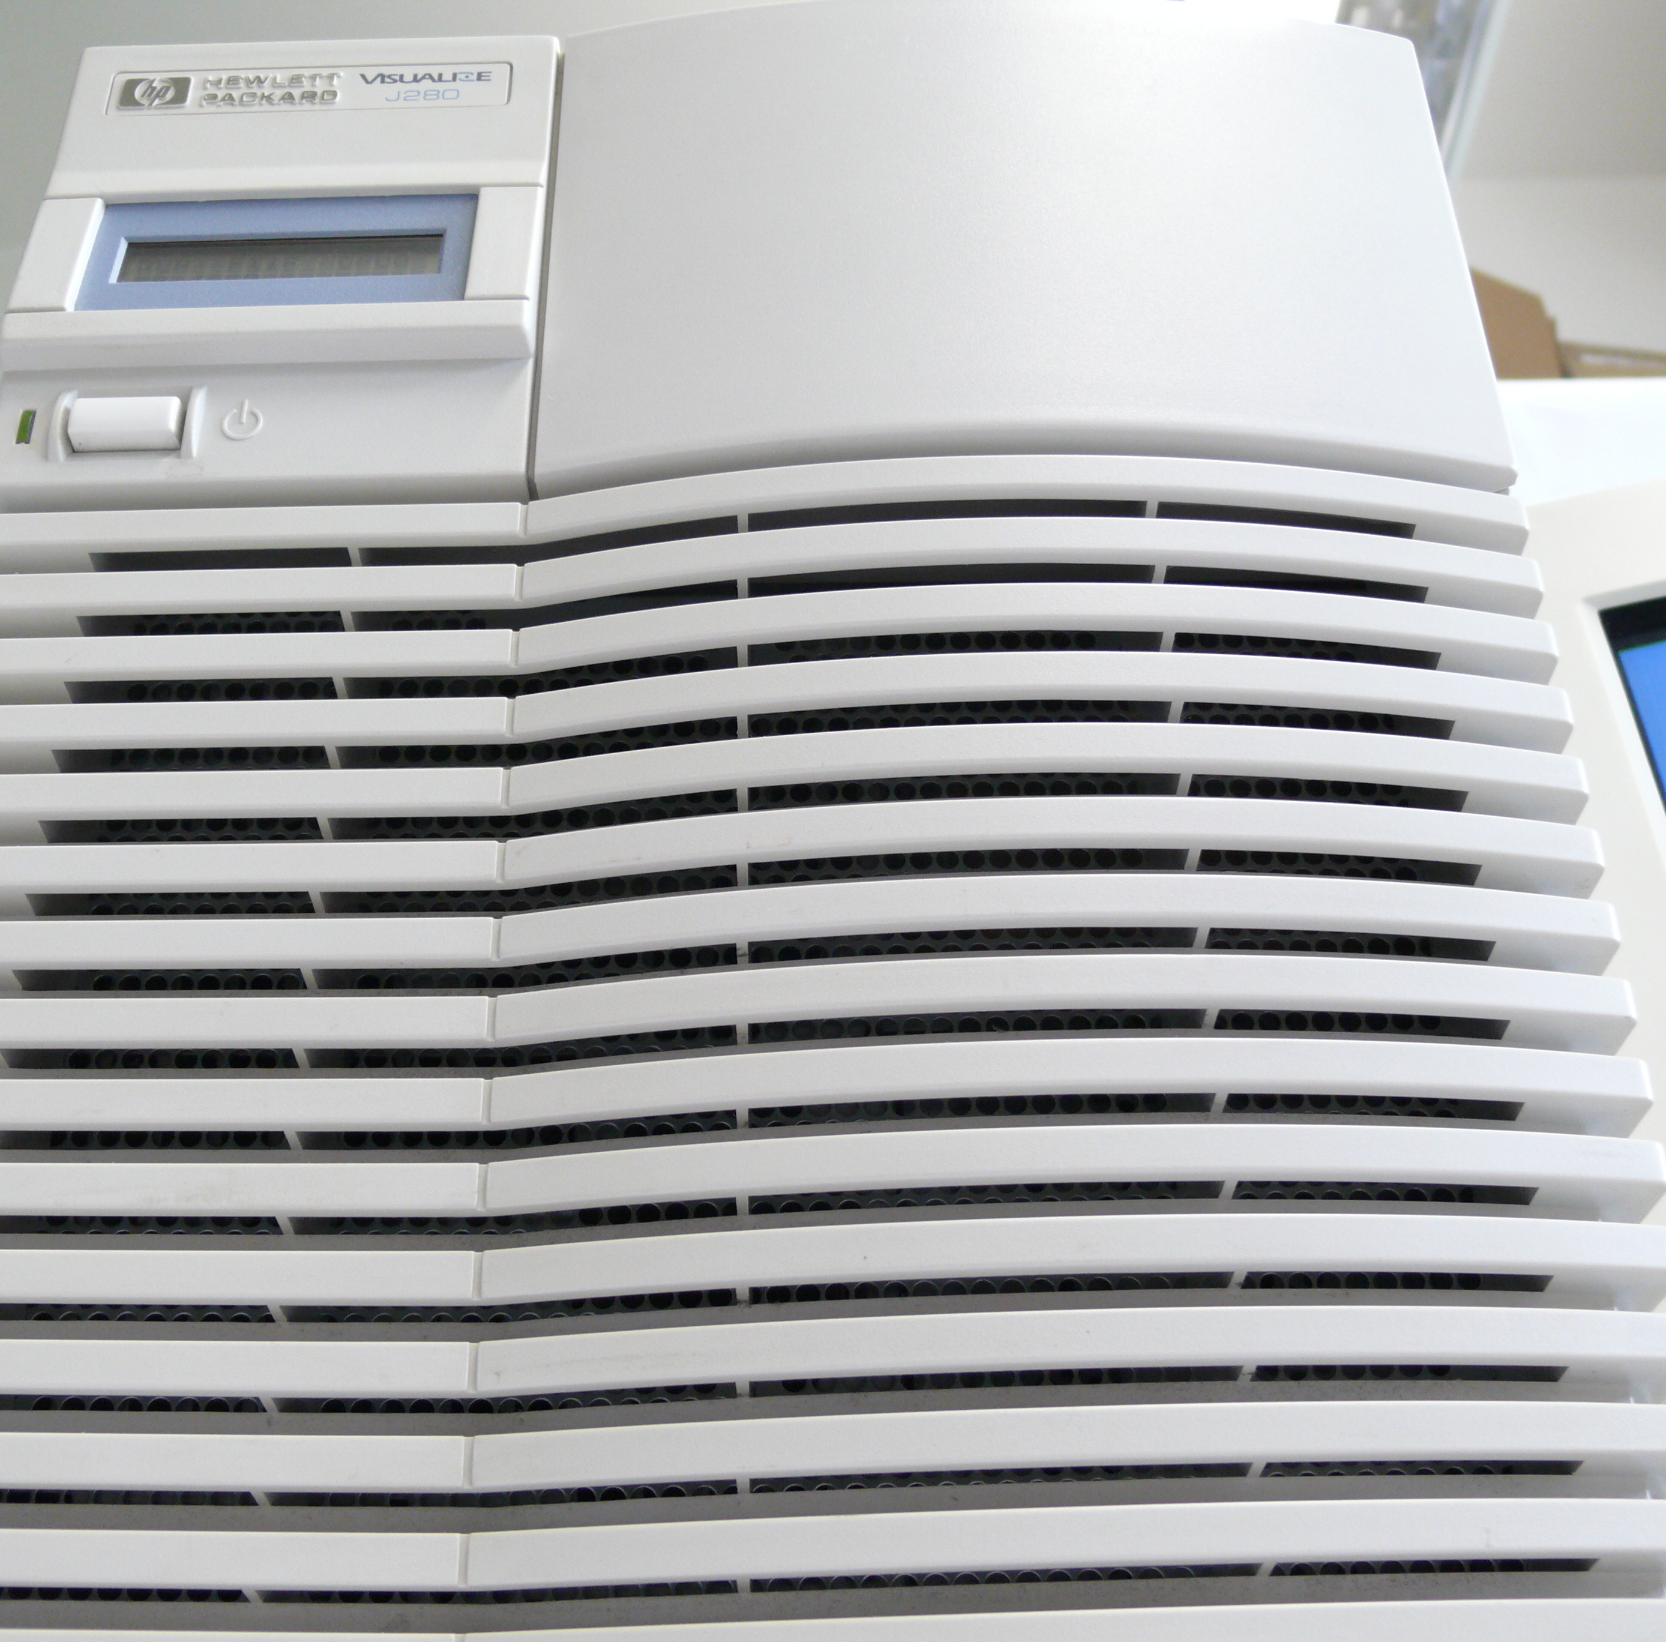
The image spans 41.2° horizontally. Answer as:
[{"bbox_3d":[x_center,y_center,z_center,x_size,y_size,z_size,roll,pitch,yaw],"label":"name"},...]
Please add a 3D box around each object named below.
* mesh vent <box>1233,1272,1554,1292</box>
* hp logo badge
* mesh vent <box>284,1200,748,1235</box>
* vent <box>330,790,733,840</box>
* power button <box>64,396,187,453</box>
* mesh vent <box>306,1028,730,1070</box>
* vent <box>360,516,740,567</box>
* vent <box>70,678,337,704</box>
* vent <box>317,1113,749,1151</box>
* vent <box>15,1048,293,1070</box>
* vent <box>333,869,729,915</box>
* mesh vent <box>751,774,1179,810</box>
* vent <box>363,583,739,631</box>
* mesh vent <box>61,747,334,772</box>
[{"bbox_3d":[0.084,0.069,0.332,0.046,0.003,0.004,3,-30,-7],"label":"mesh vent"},{"bbox_3d":[-0.143,-0.153,0.465,0.015,0.009,0.002,-1,-30,-1],"label":"hp logo badge"},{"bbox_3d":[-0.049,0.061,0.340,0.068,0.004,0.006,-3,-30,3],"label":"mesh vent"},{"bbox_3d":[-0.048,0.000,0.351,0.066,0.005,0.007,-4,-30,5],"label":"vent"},{"bbox_3d":[-0.133,-0.075,0.417,0.021,0.011,0.005,-1,-30,-1],"label":"power button"},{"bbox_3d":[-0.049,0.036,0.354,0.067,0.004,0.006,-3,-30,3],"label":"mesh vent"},{"bbox_3d":[-0.049,-0.047,0.377,0.066,0.005,0.007,-4,-30,5],"label":"vent"},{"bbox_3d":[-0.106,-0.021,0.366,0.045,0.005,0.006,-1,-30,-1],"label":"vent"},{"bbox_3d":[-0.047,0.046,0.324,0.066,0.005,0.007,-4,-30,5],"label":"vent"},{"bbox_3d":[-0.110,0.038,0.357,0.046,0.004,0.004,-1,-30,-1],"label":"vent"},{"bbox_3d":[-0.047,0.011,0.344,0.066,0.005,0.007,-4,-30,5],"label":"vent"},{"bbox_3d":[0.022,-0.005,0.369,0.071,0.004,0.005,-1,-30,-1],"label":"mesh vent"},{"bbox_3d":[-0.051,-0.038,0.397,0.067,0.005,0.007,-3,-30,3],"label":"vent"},{"bbox_3d":[-0.105,-0.010,0.359,0.045,0.005,0.006,-1,-30,-1],"label":"mesh vent"}]

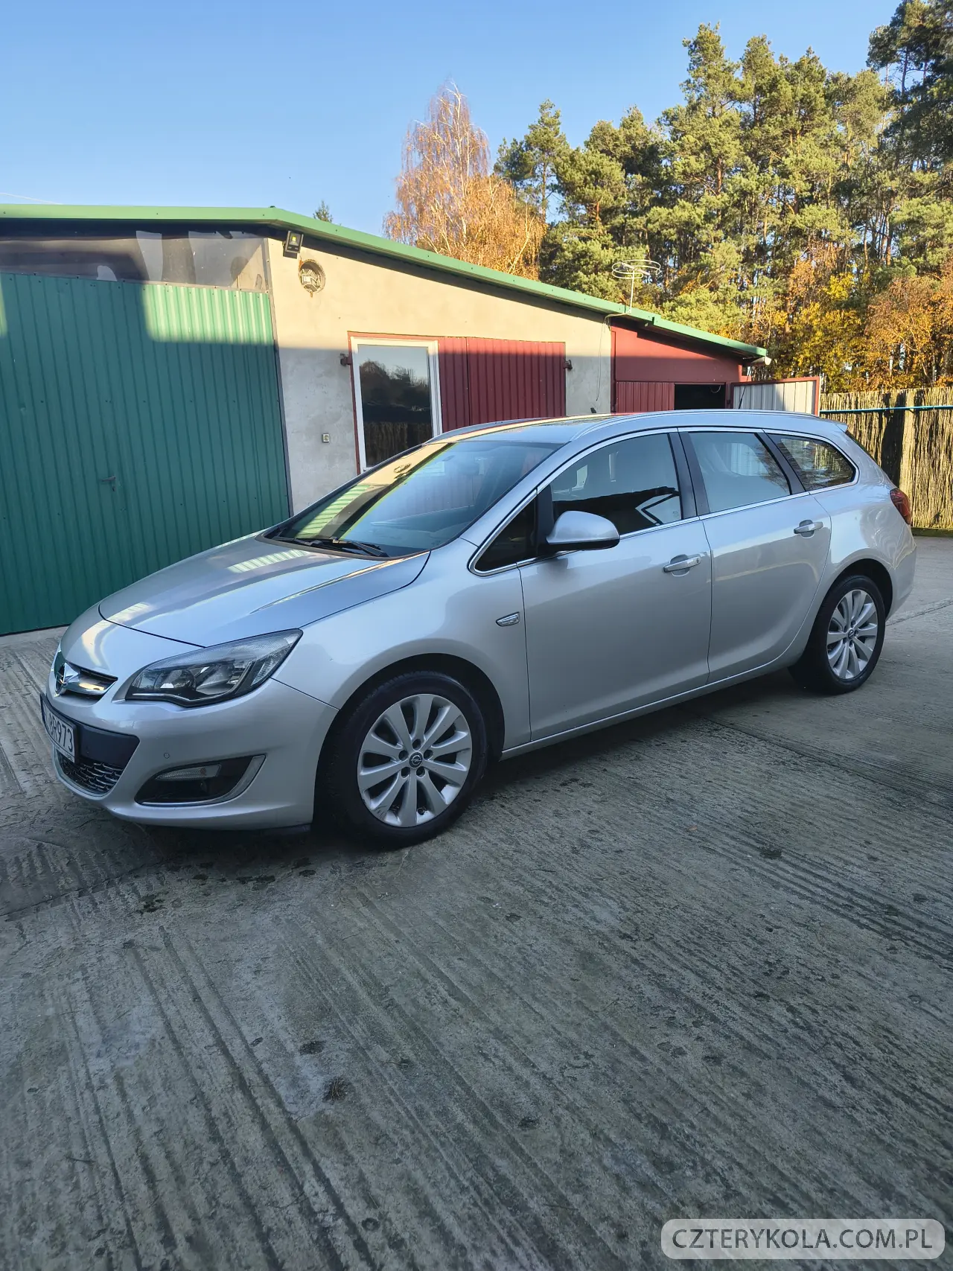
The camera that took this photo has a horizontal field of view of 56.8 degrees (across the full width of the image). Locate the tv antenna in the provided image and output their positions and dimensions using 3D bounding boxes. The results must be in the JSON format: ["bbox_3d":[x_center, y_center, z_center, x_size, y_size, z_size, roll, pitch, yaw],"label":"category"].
[{"bbox_3d":[1.937,-4.228,10.644,0.550,0.580,0.520,-2,13,1],"label":"tv antenna"}]

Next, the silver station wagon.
[{"bbox_3d":[0.384,-0.351,4.451,4.700,1.500,1.860,-12,16,-35],"label":"silver station wagon"}]

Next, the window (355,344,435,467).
[{"bbox_3d":[-0.831,-2.365,9.127,0.920,1.220,0.060,-13,17,-38],"label":"window"}]

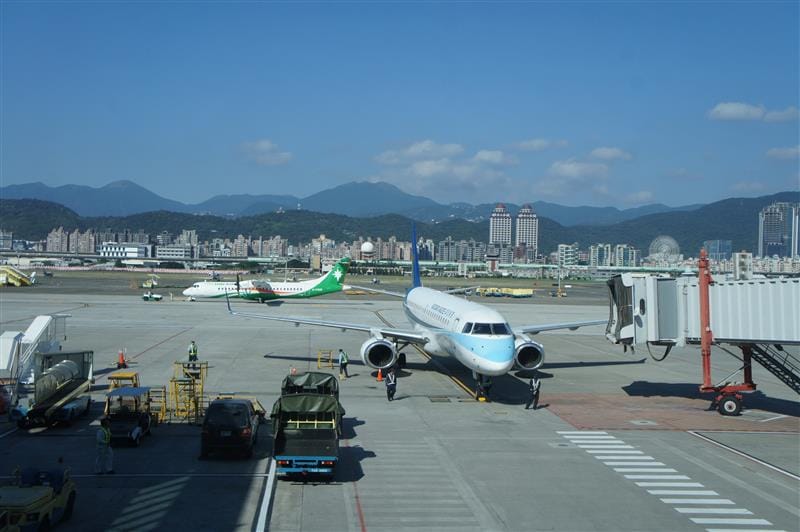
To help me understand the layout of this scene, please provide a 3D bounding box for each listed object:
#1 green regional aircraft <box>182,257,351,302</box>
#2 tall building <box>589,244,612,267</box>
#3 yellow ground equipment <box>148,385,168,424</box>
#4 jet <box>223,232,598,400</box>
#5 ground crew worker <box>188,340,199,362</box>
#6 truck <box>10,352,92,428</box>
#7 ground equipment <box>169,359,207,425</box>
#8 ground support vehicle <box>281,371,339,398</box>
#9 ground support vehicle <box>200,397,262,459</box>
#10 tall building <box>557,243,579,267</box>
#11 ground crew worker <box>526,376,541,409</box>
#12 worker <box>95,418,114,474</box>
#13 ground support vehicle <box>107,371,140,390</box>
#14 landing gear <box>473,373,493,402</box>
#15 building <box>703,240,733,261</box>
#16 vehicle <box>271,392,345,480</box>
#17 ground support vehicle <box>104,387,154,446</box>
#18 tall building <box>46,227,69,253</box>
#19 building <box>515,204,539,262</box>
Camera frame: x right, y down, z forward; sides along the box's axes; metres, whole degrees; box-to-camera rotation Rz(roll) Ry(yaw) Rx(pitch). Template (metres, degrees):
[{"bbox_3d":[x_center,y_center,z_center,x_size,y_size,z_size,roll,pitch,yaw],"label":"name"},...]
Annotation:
[{"bbox_3d":[-22.462,2.197,146.500,27.170,7.650,27.050,1,0,-12],"label":"green regional aircraft"},{"bbox_3d":[339.886,-11.889,1499.991,32.000,50.529,25.000,1,0,6],"label":"tall building"},{"bbox_3d":[-10.304,5.795,37.800,0.950,1.500,1.200,1,0,-5],"label":"yellow ground equipment"},{"bbox_3d":[2.709,1.553,59.647,28.720,10.550,36.240,1,0,-6],"label":"jet"},{"bbox_3d":[-13.054,5.627,56.003,0.550,1.720,0.420,1,0,0],"label":"ground crew worker"},{"bbox_3d":[-14.871,5.189,38.000,2.100,2.500,5.500,1,0,0],"label":"truck"},{"bbox_3d":[-9.000,5.349,38.000,1.500,2.450,2.000,1,0,-5],"label":"ground equipment"},{"bbox_3d":[-3.695,5.596,36.800,2.100,2.200,5.000,1,0,-6],"label":"ground support vehicle"},{"bbox_3d":[-6.105,5.738,32.803,1.750,1.820,4.600,1,0,-5],"label":"ground support vehicle"},{"bbox_3d":[284.136,-12.489,1499.991,30.000,49.330,25.000,1,0,6],"label":"tall building"},{"bbox_3d":[6.442,6.115,42.796,0.600,1.630,0.500,1,0,21],"label":"ground crew worker"},{"bbox_3d":[-9.286,5.688,28.015,0.500,1.760,0.550,1,0,21],"label":"worker"},{"bbox_3d":[-11.699,5.588,38.100,1.250,1.850,2.700,1,0,-5],"label":"ground support vehicle"},{"bbox_3d":[4.163,6.143,44.911,0.800,1.450,0.850,1,0,-6],"label":"landing gear"},{"bbox_3d":[752.839,-20.073,2100.000,65.000,78.000,45.000,1,0,17],"label":"building"},{"bbox_3d":[-3.051,5.575,29.753,2.100,2.280,4.600,1,0,-5],"label":"vehicle"},{"bbox_3d":[-10.073,5.602,33.303,1.320,1.920,3.100,1,0,-5],"label":"ground support vehicle"},{"bbox_3d":[-653.380,-43.891,1700.000,40.000,61.000,28.000,1,0,-11],"label":"tall building"},{"bbox_3d":[223.298,-48.070,1549.975,36.000,117.809,34.000,1,0,6],"label":"building"}]

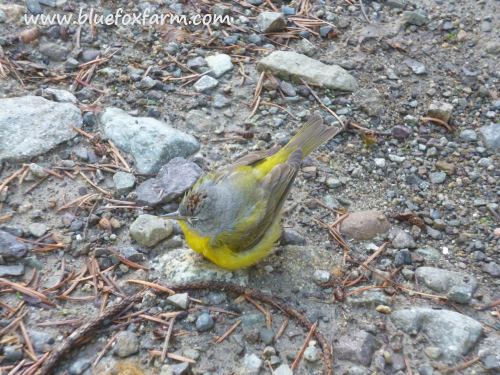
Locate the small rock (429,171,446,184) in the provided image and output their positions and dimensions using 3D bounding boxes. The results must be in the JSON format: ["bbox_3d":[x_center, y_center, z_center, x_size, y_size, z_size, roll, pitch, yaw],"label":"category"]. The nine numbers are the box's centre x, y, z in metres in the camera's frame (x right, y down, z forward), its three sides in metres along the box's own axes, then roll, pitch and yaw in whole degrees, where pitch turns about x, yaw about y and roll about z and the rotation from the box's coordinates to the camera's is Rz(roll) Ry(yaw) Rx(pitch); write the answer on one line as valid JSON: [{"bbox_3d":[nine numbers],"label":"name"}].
[{"bbox_3d":[0.106,-0.005,0.564,0.010,0.006,0.007,0,44,0],"label":"small rock"}]

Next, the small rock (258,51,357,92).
[{"bbox_3d":[0.034,-0.070,0.601,0.063,0.016,0.025,18,48,17],"label":"small rock"}]

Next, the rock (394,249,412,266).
[{"bbox_3d":[0.079,0.036,0.510,0.009,0.007,0.009,0,45,0],"label":"rock"}]

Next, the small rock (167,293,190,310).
[{"bbox_3d":[-0.036,0.057,0.499,0.011,0.006,0.007,0,44,0],"label":"small rock"}]

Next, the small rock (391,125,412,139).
[{"bbox_3d":[0.086,-0.032,0.568,0.013,0.007,0.009,7,45,7],"label":"small rock"}]

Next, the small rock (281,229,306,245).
[{"bbox_3d":[0.022,0.026,0.521,0.014,0.006,0.009,0,45,0],"label":"small rock"}]

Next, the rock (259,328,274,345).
[{"bbox_3d":[0.008,0.071,0.476,0.008,0.005,0.008,0,45,0],"label":"rock"}]

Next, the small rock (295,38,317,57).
[{"bbox_3d":[0.038,-0.092,0.657,0.012,0.008,0.013,-14,47,-14],"label":"small rock"}]

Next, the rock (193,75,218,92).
[{"bbox_3d":[-0.027,-0.064,0.610,0.015,0.006,0.010,-26,51,-24],"label":"rock"}]

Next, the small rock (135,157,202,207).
[{"bbox_3d":[-0.045,-0.003,0.557,0.042,0.013,0.022,-30,52,-28],"label":"small rock"}]

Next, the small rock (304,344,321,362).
[{"bbox_3d":[0.029,0.078,0.469,0.008,0.006,0.008,0,45,0],"label":"small rock"}]

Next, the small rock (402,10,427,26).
[{"bbox_3d":[0.108,-0.112,0.657,0.016,0.007,0.012,11,46,11],"label":"small rock"}]

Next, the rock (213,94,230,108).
[{"bbox_3d":[-0.018,-0.053,0.613,0.010,0.006,0.009,0,44,0],"label":"rock"}]

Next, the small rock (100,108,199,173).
[{"bbox_3d":[-0.057,-0.026,0.566,0.056,0.017,0.033,17,48,17],"label":"small rock"}]

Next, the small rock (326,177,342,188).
[{"bbox_3d":[0.048,-0.003,0.561,0.008,0.005,0.006,0,44,0],"label":"small rock"}]

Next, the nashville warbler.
[{"bbox_3d":[0.009,0.001,0.518,0.048,0.048,0.110,30,52,28],"label":"nashville warbler"}]

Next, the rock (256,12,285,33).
[{"bbox_3d":[0.014,-0.106,0.639,0.019,0.011,0.015,0,45,0],"label":"rock"}]

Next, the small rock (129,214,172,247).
[{"bbox_3d":[-0.053,0.023,0.537,0.023,0.015,0.018,0,45,0],"label":"small rock"}]

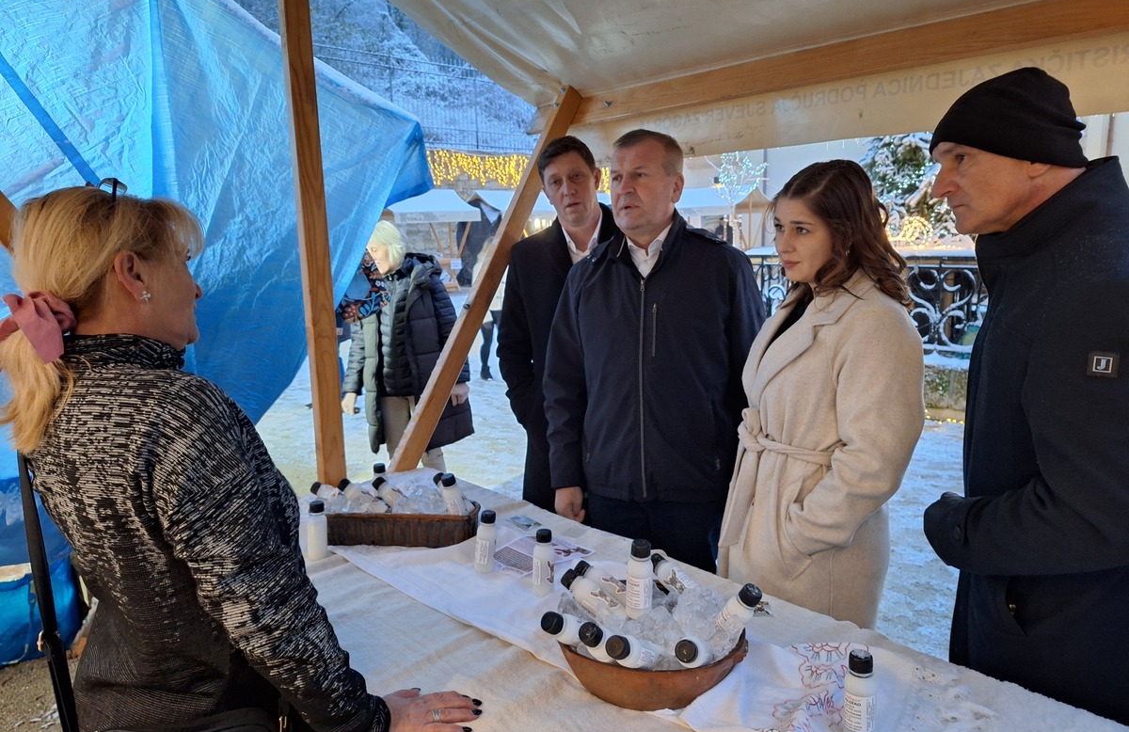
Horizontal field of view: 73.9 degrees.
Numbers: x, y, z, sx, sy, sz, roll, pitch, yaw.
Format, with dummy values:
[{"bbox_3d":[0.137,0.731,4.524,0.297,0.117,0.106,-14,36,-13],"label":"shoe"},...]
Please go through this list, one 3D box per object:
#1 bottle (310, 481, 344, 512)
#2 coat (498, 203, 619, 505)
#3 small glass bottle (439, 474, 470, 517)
[{"bbox_3d":[-0.535,0.308,1.766,0.124,0.041,0.041,23,-16,-3],"label":"bottle"},{"bbox_3d":[0.064,0.007,2.270,0.540,0.990,0.320,1,10,15],"label":"coat"},{"bbox_3d":[-0.247,0.306,1.702,0.041,0.124,0.041,-18,16,-11],"label":"small glass bottle"}]

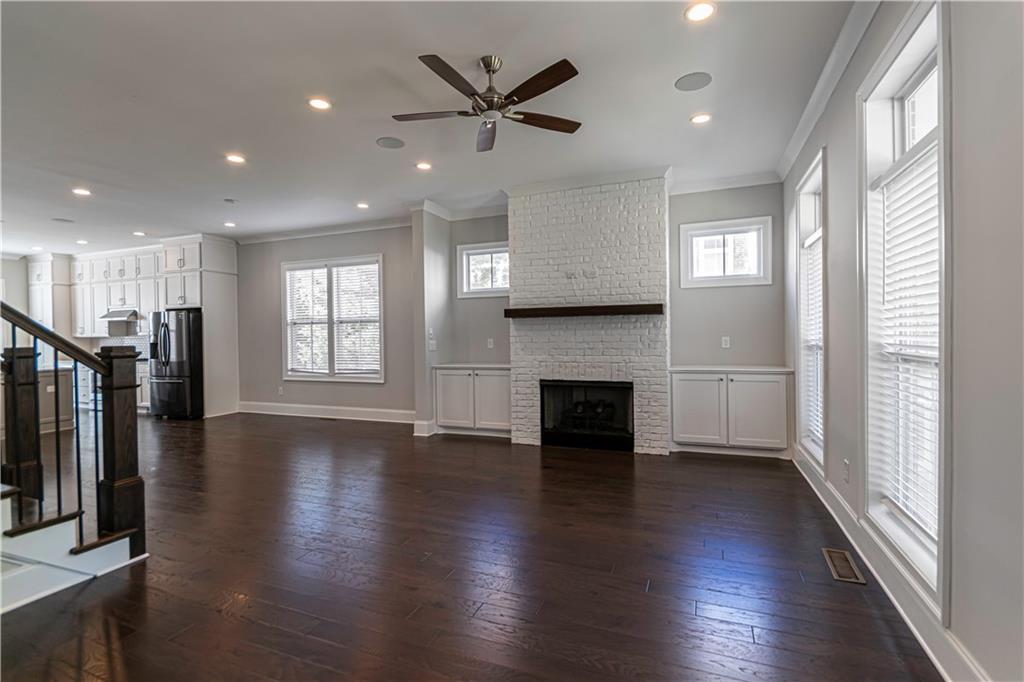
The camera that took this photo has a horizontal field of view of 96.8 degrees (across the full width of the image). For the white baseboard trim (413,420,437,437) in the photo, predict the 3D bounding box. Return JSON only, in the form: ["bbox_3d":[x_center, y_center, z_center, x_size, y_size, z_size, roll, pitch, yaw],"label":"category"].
[{"bbox_3d":[-1.144,1.141,5.998,0.223,0.192,0.186,-1,1,22],"label":"white baseboard trim"}]

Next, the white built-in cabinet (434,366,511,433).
[{"bbox_3d":[-0.410,0.773,6.055,1.176,0.909,0.505,0,0,21],"label":"white built-in cabinet"}]

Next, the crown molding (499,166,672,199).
[{"bbox_3d":[0.761,-1.743,5.027,1.853,0.093,0.103,-1,1,22],"label":"crown molding"}]

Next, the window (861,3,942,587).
[{"bbox_3d":[1.894,-0.175,2.170,0.124,2.303,0.911,-1,1,22],"label":"window"}]

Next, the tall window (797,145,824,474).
[{"bbox_3d":[2.587,-0.206,3.843,0.124,2.329,0.911,-1,1,22],"label":"tall window"}]

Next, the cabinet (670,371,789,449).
[{"bbox_3d":[2.354,0.754,4.974,1.182,0.909,0.505,0,0,21],"label":"cabinet"}]

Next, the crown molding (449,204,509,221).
[{"bbox_3d":[-0.358,-1.757,6.234,1.176,0.108,0.082,0,0,21],"label":"crown molding"}]

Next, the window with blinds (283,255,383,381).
[{"bbox_3d":[-2.885,-0.331,7.350,2.091,1.984,0.103,-1,1,22],"label":"window with blinds"}]

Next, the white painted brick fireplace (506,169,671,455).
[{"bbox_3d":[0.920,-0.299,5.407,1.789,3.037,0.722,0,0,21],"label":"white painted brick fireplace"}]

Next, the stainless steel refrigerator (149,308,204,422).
[{"bbox_3d":[-5.537,0.380,7.891,0.988,1.780,0.849,-1,1,22],"label":"stainless steel refrigerator"}]

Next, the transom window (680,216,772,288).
[{"bbox_3d":[2.445,-0.996,5.224,0.946,0.747,0.103,0,0,21],"label":"transom window"}]

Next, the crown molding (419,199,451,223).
[{"bbox_3d":[-0.985,-1.741,6.126,0.093,0.088,0.735,-1,1,22],"label":"crown molding"}]

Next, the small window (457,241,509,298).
[{"bbox_3d":[-0.320,-0.976,6.305,0.946,0.747,0.103,0,0,21],"label":"small window"}]

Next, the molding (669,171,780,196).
[{"bbox_3d":[2.391,-1.769,5.148,1.149,0.093,0.103,-1,1,22],"label":"molding"}]

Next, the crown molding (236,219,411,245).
[{"bbox_3d":[-2.969,-1.739,7.255,3.981,0.108,0.082,0,0,21],"label":"crown molding"}]

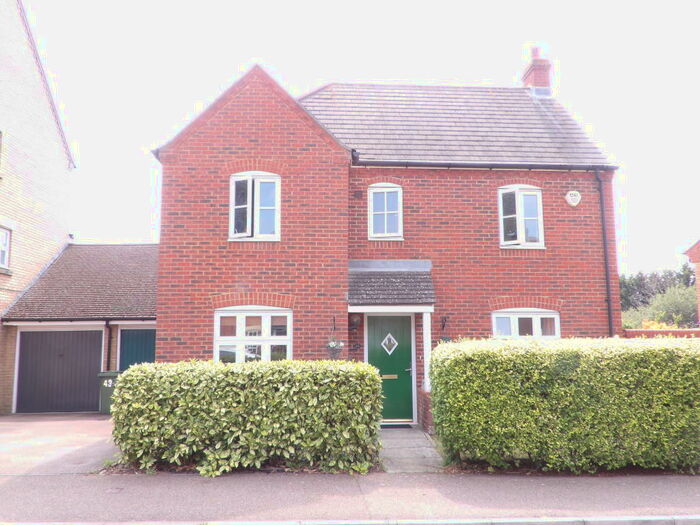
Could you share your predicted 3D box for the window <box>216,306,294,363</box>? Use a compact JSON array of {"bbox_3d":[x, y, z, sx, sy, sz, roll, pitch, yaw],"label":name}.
[{"bbox_3d":[-1.699,1.406,9.981,1.367,1.270,0.120,0,-7,-3],"label":"window"}]

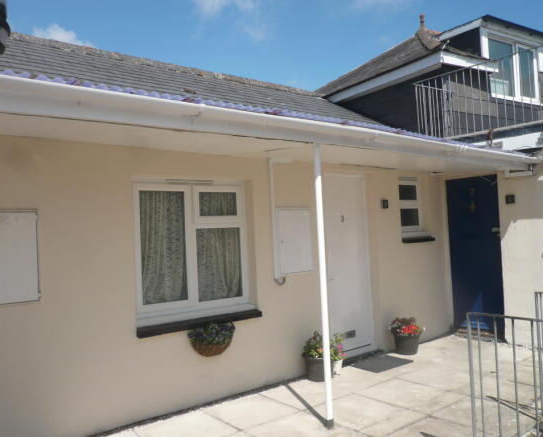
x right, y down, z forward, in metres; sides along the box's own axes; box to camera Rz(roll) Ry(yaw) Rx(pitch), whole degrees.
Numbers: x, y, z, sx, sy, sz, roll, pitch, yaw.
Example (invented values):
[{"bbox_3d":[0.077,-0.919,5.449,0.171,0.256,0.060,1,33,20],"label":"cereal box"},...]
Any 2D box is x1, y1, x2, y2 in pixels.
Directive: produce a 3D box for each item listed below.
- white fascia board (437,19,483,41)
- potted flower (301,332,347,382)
[{"bbox_3d":[3.147,-3.121,7.885,0.040,0.120,0.840,-2,-1,-32],"label":"white fascia board"},{"bbox_3d":[0.532,1.375,4.812,0.420,0.510,0.360,-2,-1,-32],"label":"potted flower"}]

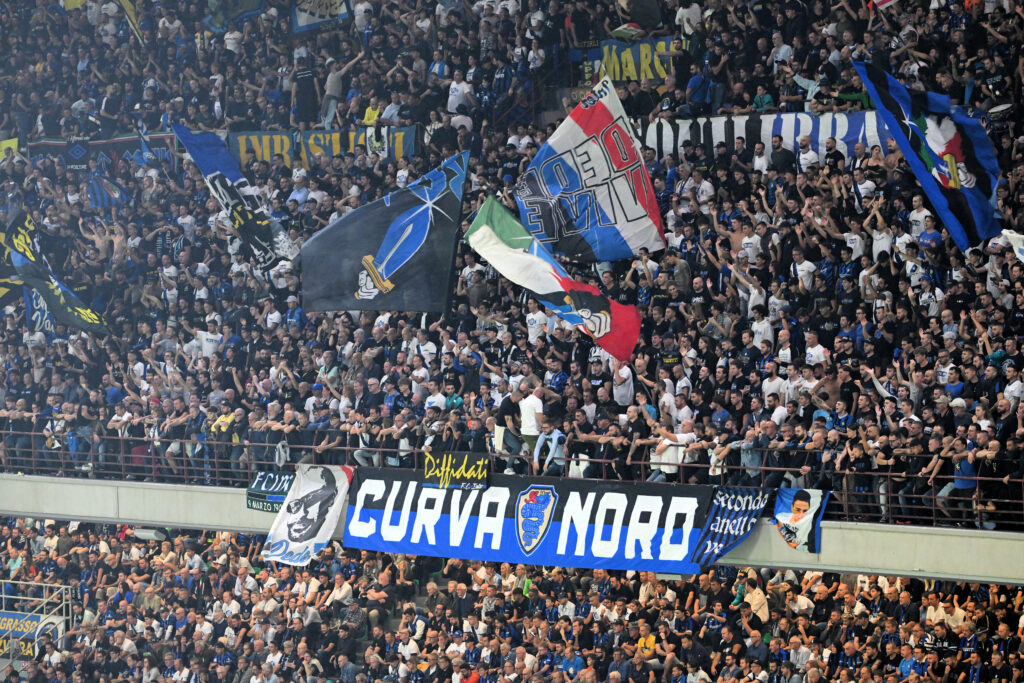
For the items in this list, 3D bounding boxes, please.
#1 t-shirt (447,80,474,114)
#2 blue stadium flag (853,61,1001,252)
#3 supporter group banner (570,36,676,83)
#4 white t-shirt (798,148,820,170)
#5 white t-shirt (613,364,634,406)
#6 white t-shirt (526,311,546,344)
[{"bbox_3d":[-1.127,-5.341,112.079,0.520,0.680,0.300,0,2,38],"label":"t-shirt"},{"bbox_3d":[8.210,-3.645,101.421,2.850,3.700,0.800,-1,2,20],"label":"blue stadium flag"},{"bbox_3d":[2.487,-5.988,109.401,0.120,0.930,3.600,-2,2,-38],"label":"supporter group banner"},{"bbox_3d":[5.773,-3.365,99.025,0.520,0.680,0.300,0,2,40],"label":"white t-shirt"},{"bbox_3d":[2.050,0.809,94.125,0.300,0.680,0.520,-2,2,-33],"label":"white t-shirt"},{"bbox_3d":[0.471,-0.250,98.495,0.520,0.680,0.300,0,2,40],"label":"white t-shirt"}]

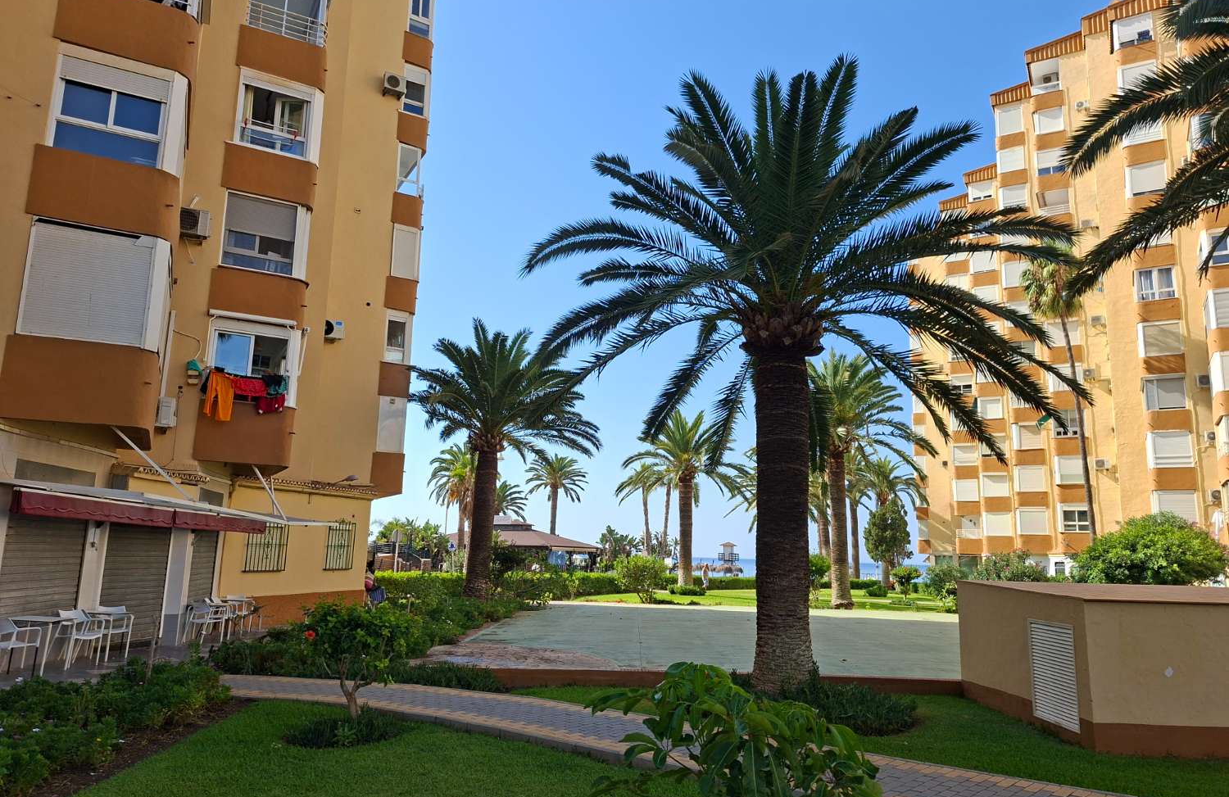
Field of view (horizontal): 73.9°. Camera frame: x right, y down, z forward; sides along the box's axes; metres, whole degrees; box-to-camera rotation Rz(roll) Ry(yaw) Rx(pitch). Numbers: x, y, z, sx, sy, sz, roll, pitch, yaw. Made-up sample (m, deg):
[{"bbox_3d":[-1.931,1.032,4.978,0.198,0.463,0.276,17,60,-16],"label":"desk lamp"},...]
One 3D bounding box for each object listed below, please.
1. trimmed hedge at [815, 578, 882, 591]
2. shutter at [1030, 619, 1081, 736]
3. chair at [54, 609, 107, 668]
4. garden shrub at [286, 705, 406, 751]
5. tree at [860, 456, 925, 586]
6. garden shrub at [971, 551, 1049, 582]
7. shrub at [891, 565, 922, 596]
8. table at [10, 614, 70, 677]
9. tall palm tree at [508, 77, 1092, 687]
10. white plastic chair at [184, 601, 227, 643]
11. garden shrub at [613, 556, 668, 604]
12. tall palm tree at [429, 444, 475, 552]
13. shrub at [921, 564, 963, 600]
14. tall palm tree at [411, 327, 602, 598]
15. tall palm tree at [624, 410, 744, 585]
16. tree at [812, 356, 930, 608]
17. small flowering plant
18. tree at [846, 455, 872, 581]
[{"bbox_3d":[16.842,13.335,58.536,4.800,0.850,1.000,2,-11,0],"label":"trimmed hedge"},{"bbox_3d":[4.605,2.884,8.577,0.060,1.024,0.957,2,-11,2],"label":"shutter"},{"bbox_3d":[-7.471,3.345,11.424,0.580,0.790,0.550,-4,-12,28],"label":"chair"},{"bbox_3d":[-2.450,2.982,7.523,1.120,0.260,1.000,2,-11,0],"label":"garden shrub"},{"bbox_3d":[24.908,11.045,73.230,6.000,11.400,6.000,2,-11,0],"label":"tree"},{"bbox_3d":[21.172,9.665,43.967,4.200,2.850,3.600,2,-11,0],"label":"garden shrub"},{"bbox_3d":[16.328,10.292,45.680,1.772,1.851,1.772,2,-11,0],"label":"shrub"},{"bbox_3d":[-7.562,3.250,10.730,0.700,0.710,0.700,1,-11,6],"label":"table"},{"bbox_3d":[2.588,-0.492,11.702,8.000,9.000,7.800,2,-11,0],"label":"tall palm tree"},{"bbox_3d":[-7.326,3.962,14.615,0.550,0.790,0.580,-2,-12,19],"label":"white plastic chair"},{"bbox_3d":[1.146,7.812,35.428,2.291,1.974,2.291,2,-11,0],"label":"garden shrub"},{"bbox_3d":[-14.872,10.393,76.410,6.000,11.800,6.000,2,-11,0],"label":"tall palm tree"},{"bbox_3d":[18.395,10.259,45.678,2.471,2.046,2.471,2,-11,0],"label":"shrub"},{"bbox_3d":[-4.375,2.287,31.667,7.074,10.933,7.074,2,-11,0],"label":"tall palm tree"},{"bbox_3d":[4.621,6.752,54.707,7.800,11.500,7.800,2,-11,0],"label":"tall palm tree"},{"bbox_3d":[10.180,3.515,35.852,6.955,11.077,6.955,2,-11,0],"label":"tree"},{"bbox_3d":[-2.814,2.851,8.849,1.176,1.207,1.176,2,-11,0],"label":"small flowering plant"},{"bbox_3d":[20.996,10.493,72.148,4.411,12.164,4.411,2,-11,0],"label":"tree"}]

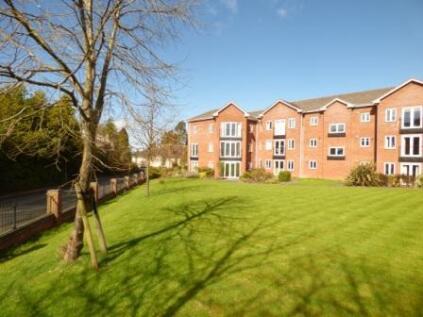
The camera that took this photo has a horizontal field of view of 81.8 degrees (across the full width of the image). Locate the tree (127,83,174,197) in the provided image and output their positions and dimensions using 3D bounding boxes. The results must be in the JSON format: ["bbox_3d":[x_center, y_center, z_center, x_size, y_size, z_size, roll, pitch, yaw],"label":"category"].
[{"bbox_3d":[-3.396,-1.058,13.600,2.700,6.350,2.700,0,2,-7],"label":"tree"}]

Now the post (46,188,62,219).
[{"bbox_3d":[-5.317,1.563,8.300,0.370,1.040,0.370,0,2,-7],"label":"post"}]

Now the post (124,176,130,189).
[{"bbox_3d":[-6.636,1.912,19.300,0.360,1.020,0.360,0,2,-7],"label":"post"}]

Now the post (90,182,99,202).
[{"bbox_3d":[-5.795,1.684,12.100,0.360,1.020,0.360,0,2,-7],"label":"post"}]

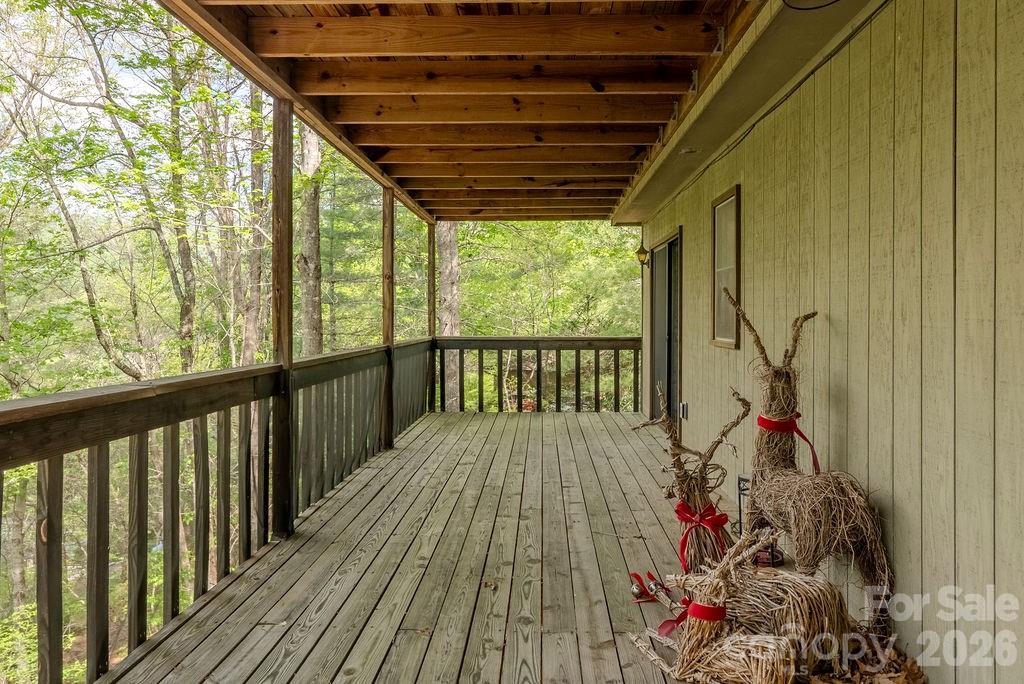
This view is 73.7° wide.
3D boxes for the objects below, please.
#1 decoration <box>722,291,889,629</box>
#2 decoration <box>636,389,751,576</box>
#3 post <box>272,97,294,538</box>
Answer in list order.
[{"bbox_3d":[1.200,0.460,2.950,0.420,1.360,0.740,0,1,-19],"label":"decoration"},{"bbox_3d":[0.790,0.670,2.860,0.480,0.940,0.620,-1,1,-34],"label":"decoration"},{"bbox_3d":[-1.304,-0.137,3.885,0.090,2.480,0.090,0,1,0],"label":"post"}]

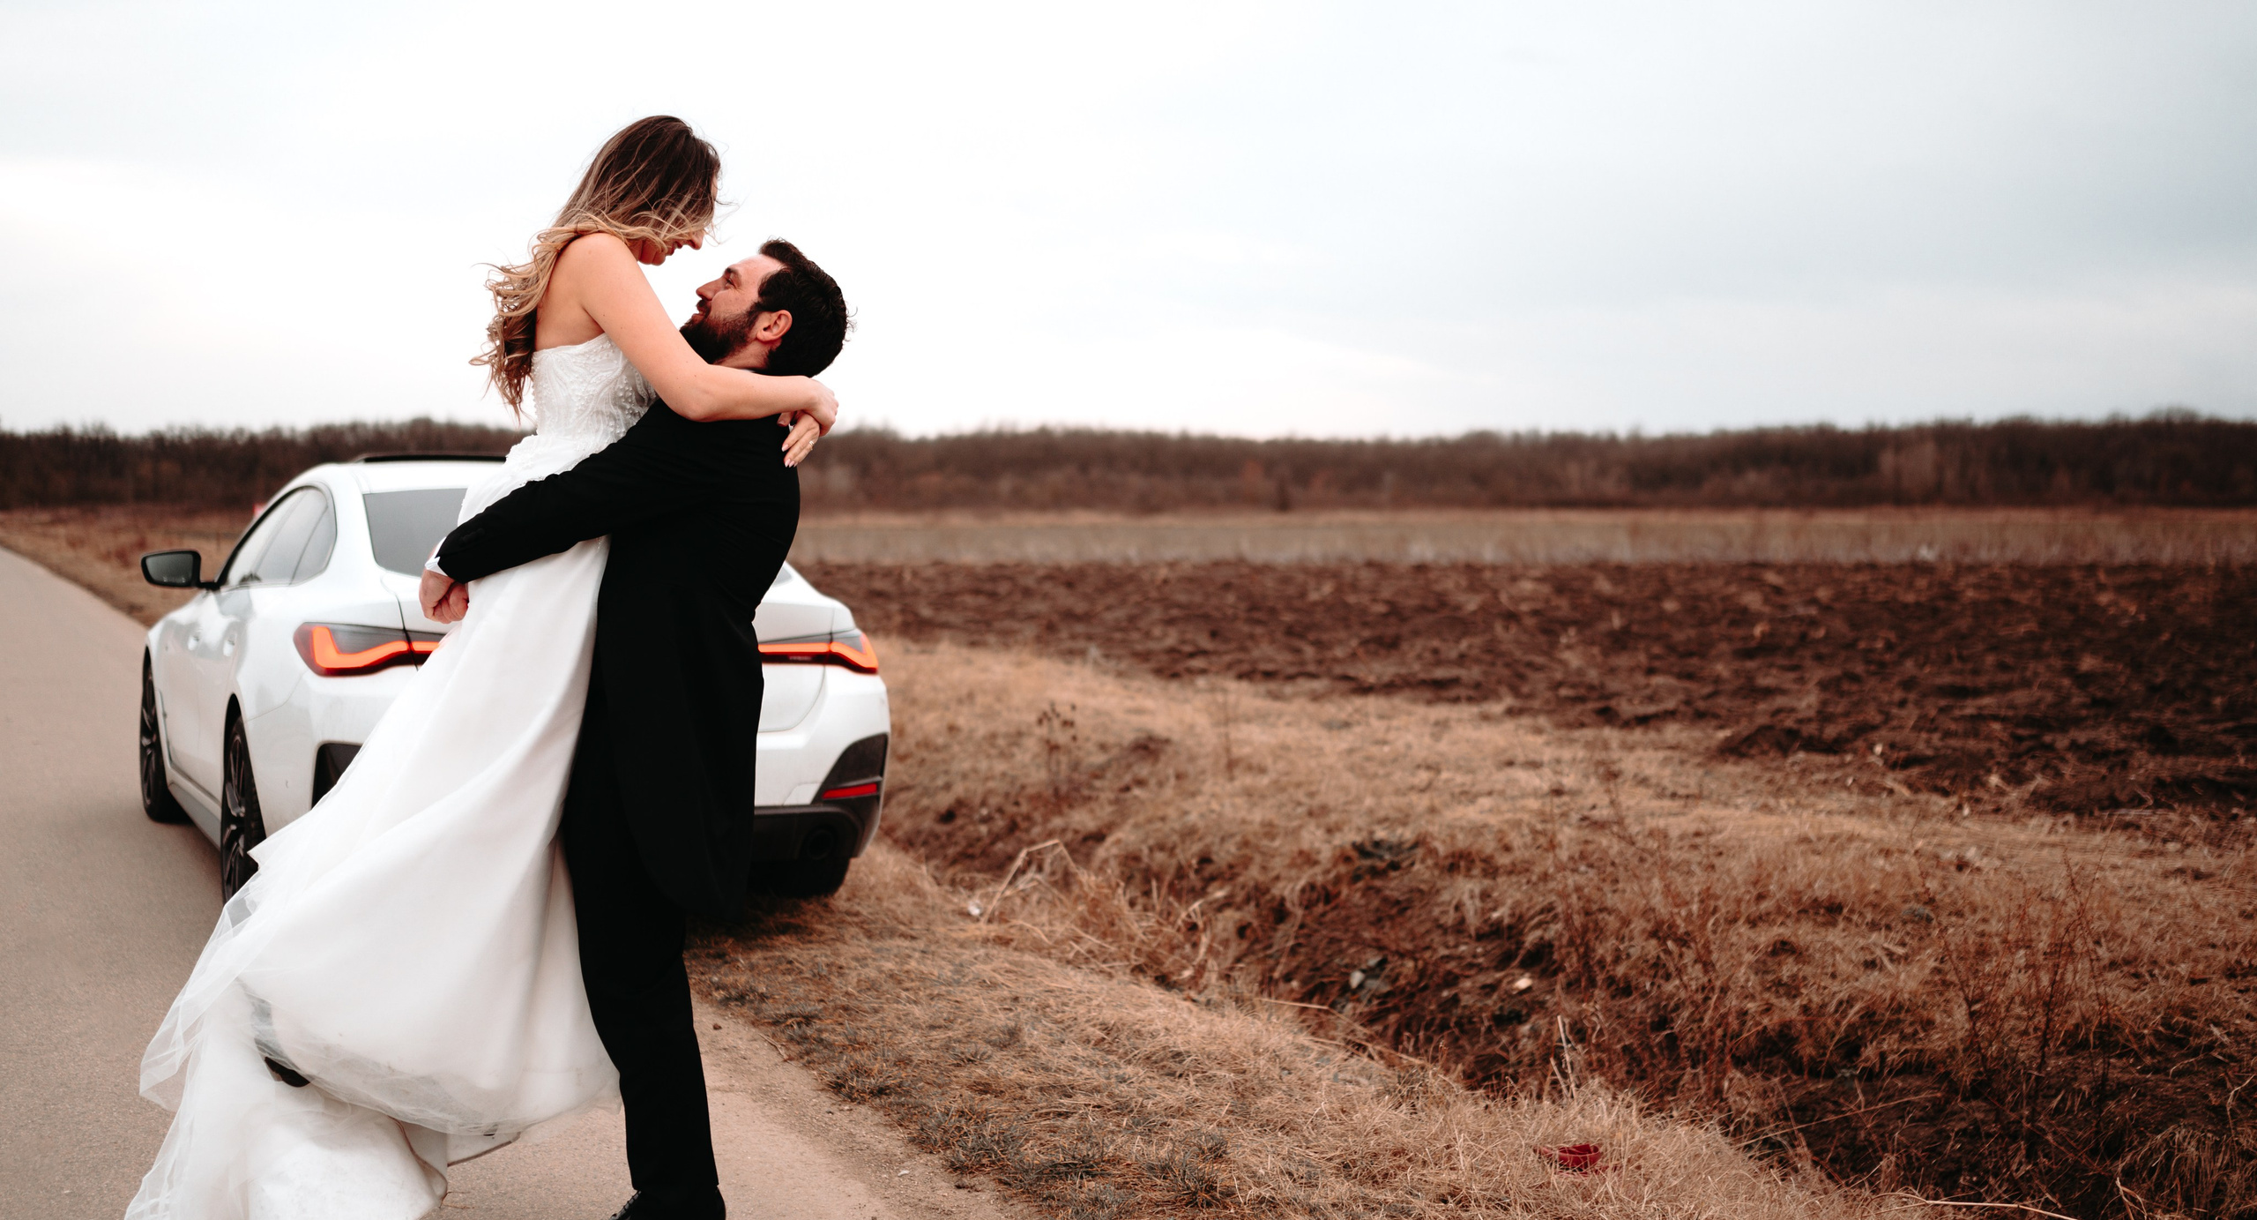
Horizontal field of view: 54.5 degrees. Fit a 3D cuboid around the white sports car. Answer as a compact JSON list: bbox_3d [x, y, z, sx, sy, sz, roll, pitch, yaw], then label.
[{"bbox_3d":[-2.430,0.165,7.930,1.920,1.440,4.760,-1,3,-29],"label":"white sports car"}]

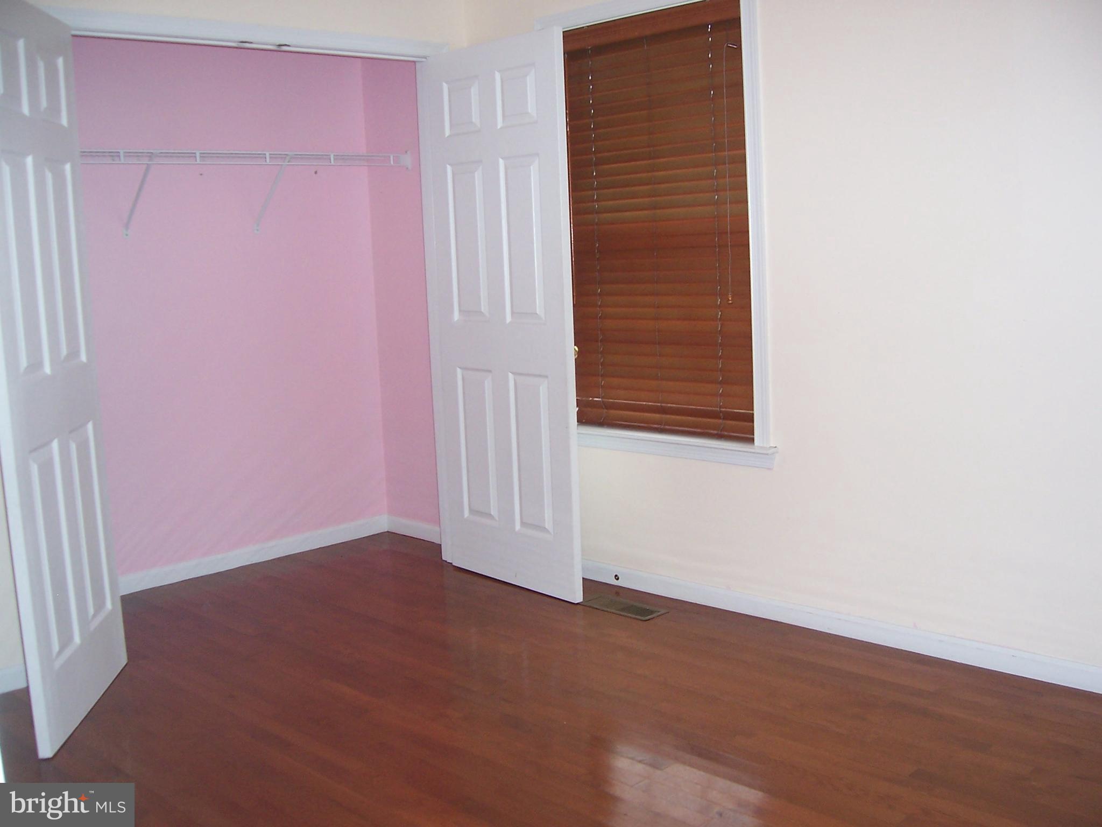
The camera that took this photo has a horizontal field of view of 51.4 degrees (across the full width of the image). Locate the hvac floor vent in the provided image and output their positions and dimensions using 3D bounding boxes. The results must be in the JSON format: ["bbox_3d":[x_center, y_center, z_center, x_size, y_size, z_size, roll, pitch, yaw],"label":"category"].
[{"bbox_3d":[0.249,0.693,4.111,0.140,0.013,0.345,-10,11,-44],"label":"hvac floor vent"}]

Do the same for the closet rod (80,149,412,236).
[{"bbox_3d":[-1.334,-0.858,4.473,1.720,0.327,0.331,-10,11,-44],"label":"closet rod"}]

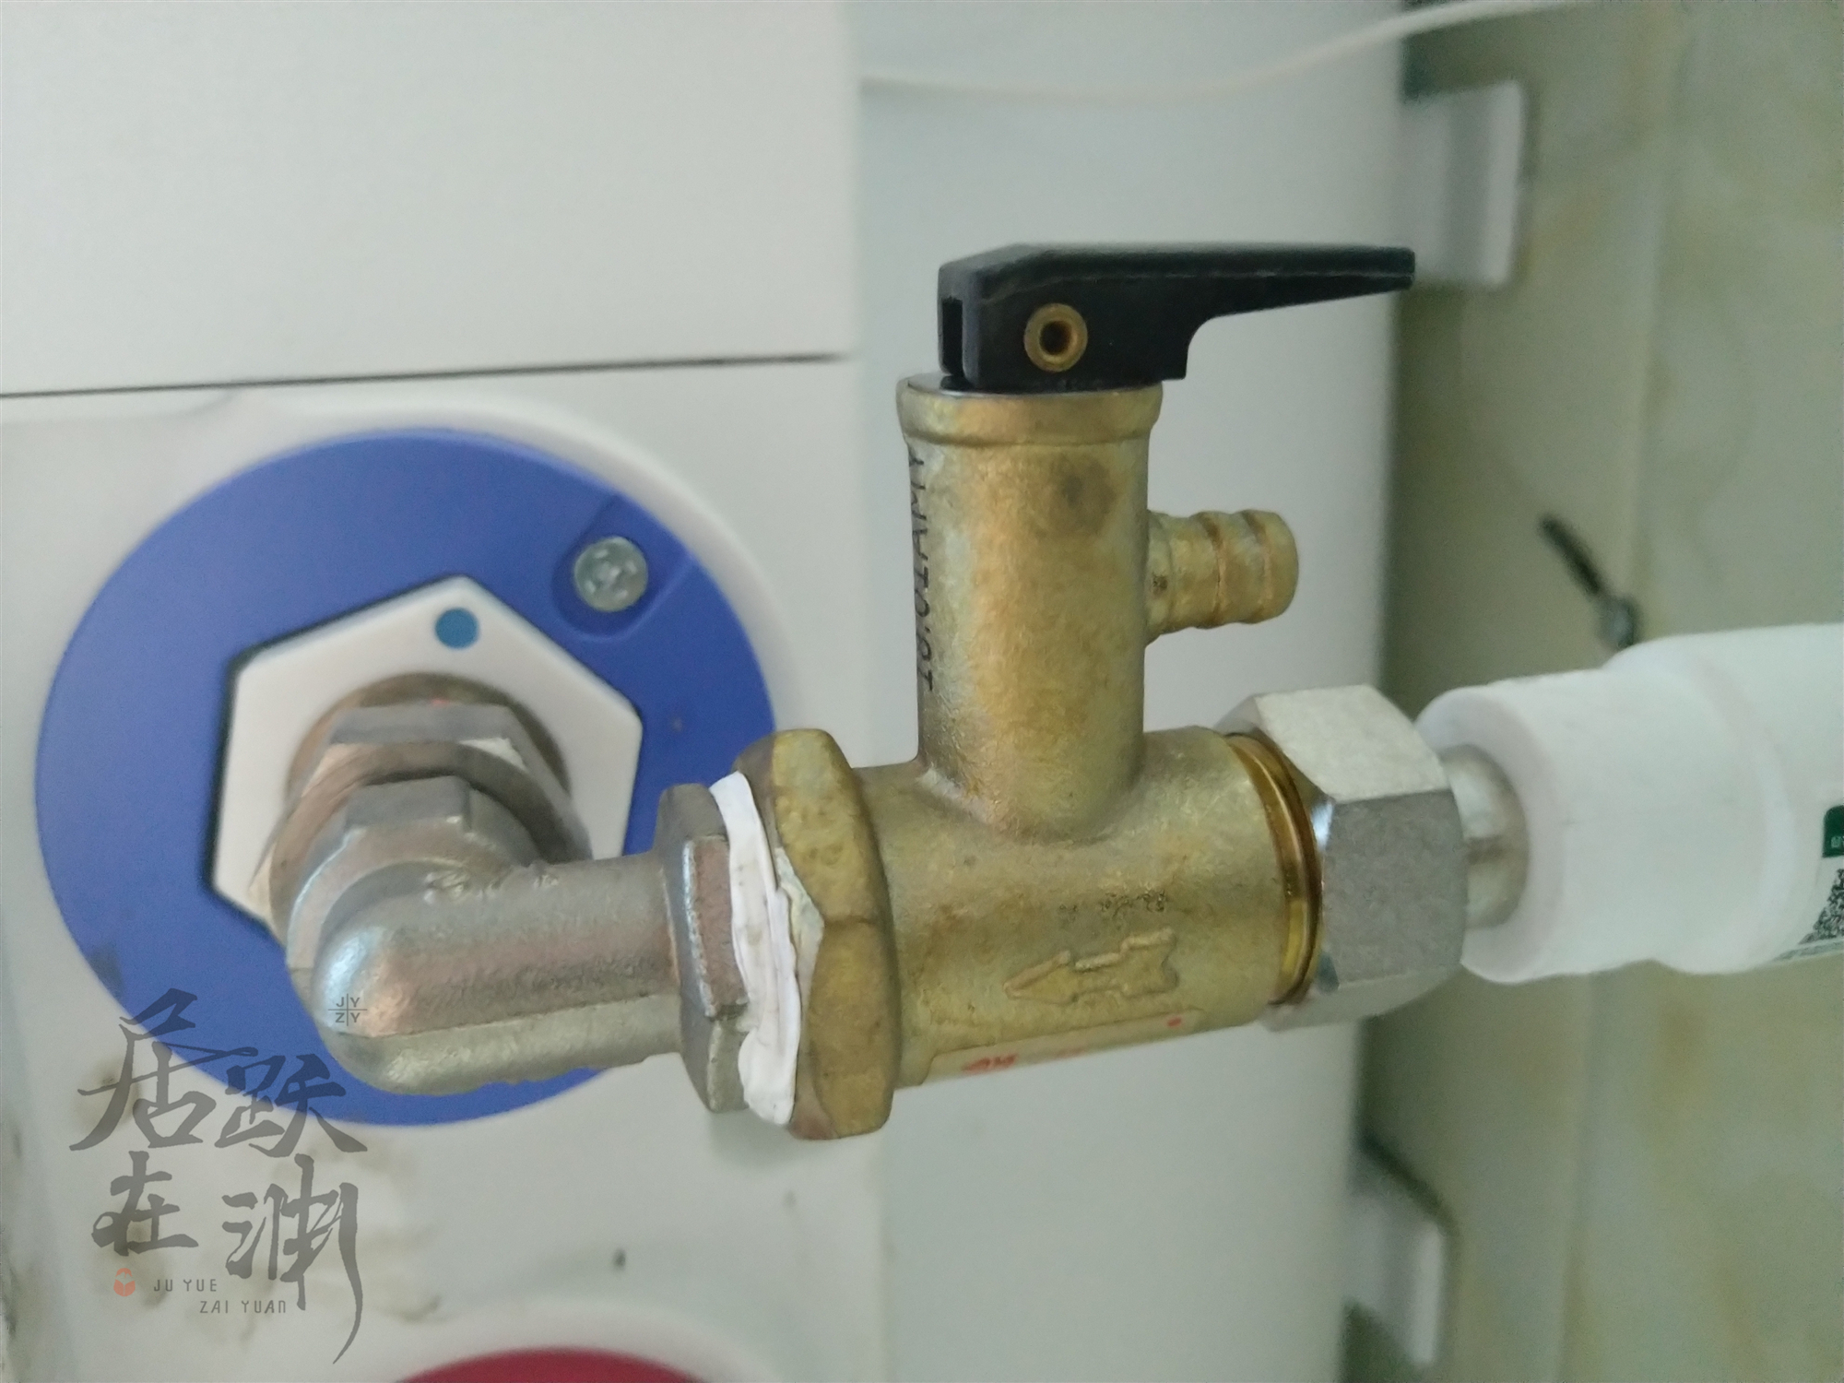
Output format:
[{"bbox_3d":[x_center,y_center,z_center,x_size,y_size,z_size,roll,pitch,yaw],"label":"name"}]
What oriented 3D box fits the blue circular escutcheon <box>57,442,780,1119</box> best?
[{"bbox_3d":[-0.053,0.010,0.155,0.075,0.075,0.007,-5,10,-16],"label":"blue circular escutcheon"}]

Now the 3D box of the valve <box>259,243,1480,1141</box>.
[{"bbox_3d":[-0.011,0.000,0.122,0.094,0.072,0.063,-5,16,-16],"label":"valve"}]

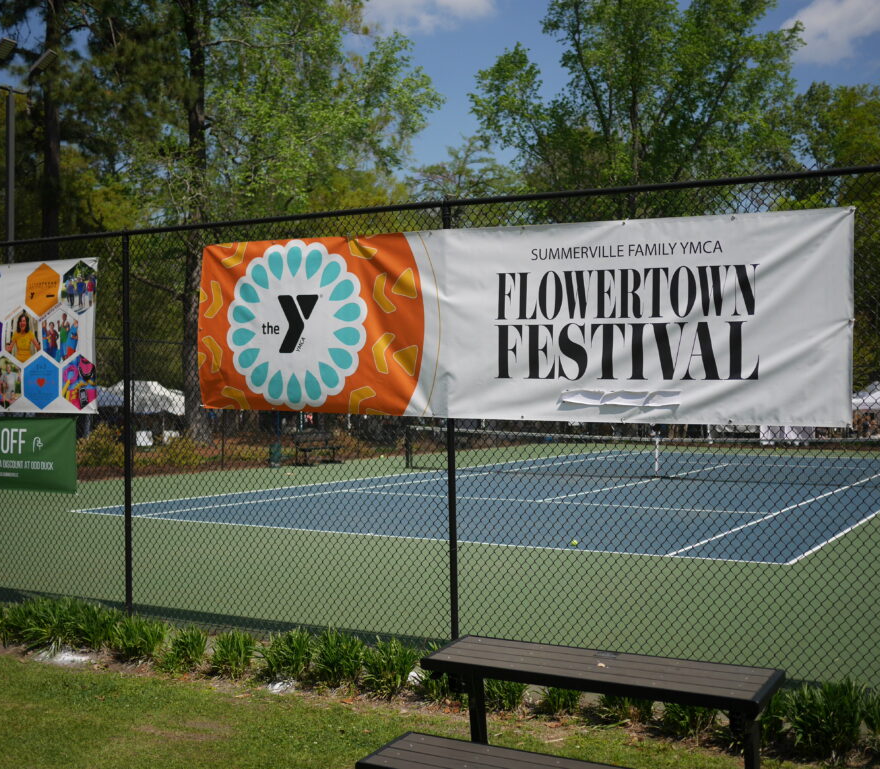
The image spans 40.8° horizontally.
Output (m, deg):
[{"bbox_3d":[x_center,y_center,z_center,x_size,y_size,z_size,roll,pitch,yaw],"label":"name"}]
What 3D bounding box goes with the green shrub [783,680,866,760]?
[{"bbox_3d":[2.092,1.817,6.432,0.430,0.370,0.430,0,0,29],"label":"green shrub"}]

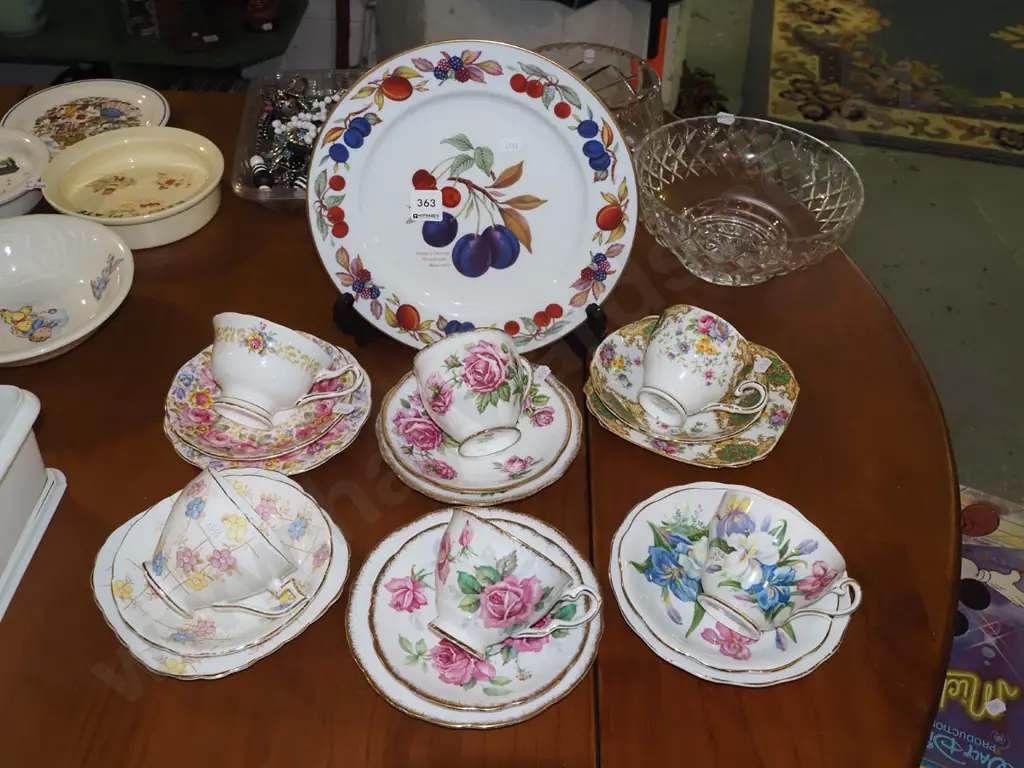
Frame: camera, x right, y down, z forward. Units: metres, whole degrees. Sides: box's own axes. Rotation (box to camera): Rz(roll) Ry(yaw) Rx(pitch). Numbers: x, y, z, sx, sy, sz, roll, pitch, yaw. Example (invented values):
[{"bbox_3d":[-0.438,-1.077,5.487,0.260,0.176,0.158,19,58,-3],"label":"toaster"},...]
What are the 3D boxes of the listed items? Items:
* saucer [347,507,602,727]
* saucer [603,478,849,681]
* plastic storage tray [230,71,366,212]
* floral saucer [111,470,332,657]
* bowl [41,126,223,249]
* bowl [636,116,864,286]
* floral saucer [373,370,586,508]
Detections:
[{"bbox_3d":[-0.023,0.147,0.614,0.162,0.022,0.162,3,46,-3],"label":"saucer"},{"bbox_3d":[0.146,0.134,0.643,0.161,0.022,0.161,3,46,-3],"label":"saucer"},{"bbox_3d":[-0.181,-0.240,0.961,0.180,0.044,0.240,-2,46,-7],"label":"plastic storage tray"},{"bbox_3d":[-0.190,0.121,0.628,0.141,0.021,0.141,2,45,-2],"label":"floral saucer"},{"bbox_3d":[-0.353,-0.186,0.898,0.162,0.036,0.162,3,46,-3],"label":"bowl"},{"bbox_3d":[0.219,-0.168,0.911,0.211,0.080,0.211,4,45,0],"label":"bowl"},{"bbox_3d":[-0.025,0.037,0.731,0.159,0.019,0.159,2,45,-2],"label":"floral saucer"}]

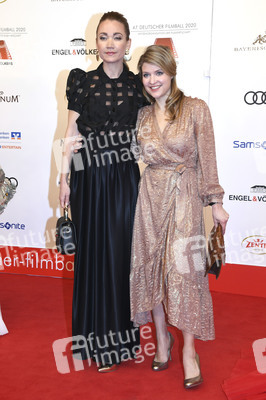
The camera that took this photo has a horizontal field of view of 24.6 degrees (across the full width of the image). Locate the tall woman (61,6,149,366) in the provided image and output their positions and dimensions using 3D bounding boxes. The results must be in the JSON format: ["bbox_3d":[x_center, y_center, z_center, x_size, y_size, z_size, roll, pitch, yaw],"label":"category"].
[{"bbox_3d":[-0.129,-0.036,3.086,0.500,1.770,0.400,1,6,0],"label":"tall woman"}]

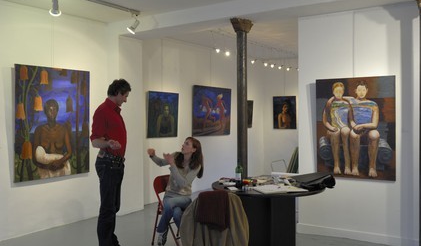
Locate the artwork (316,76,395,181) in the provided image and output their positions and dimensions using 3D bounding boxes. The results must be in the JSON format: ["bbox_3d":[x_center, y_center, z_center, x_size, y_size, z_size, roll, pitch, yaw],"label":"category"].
[{"bbox_3d":[1.622,0.057,4.732,0.853,1.115,0.040,0,4,33],"label":"artwork"}]

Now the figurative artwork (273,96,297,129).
[{"bbox_3d":[1.738,-0.229,9.778,0.573,0.760,0.035,0,2,33],"label":"figurative artwork"}]

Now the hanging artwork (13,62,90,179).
[{"bbox_3d":[-2.002,0.001,5.393,0.040,1.395,1.090,2,2,35],"label":"hanging artwork"}]

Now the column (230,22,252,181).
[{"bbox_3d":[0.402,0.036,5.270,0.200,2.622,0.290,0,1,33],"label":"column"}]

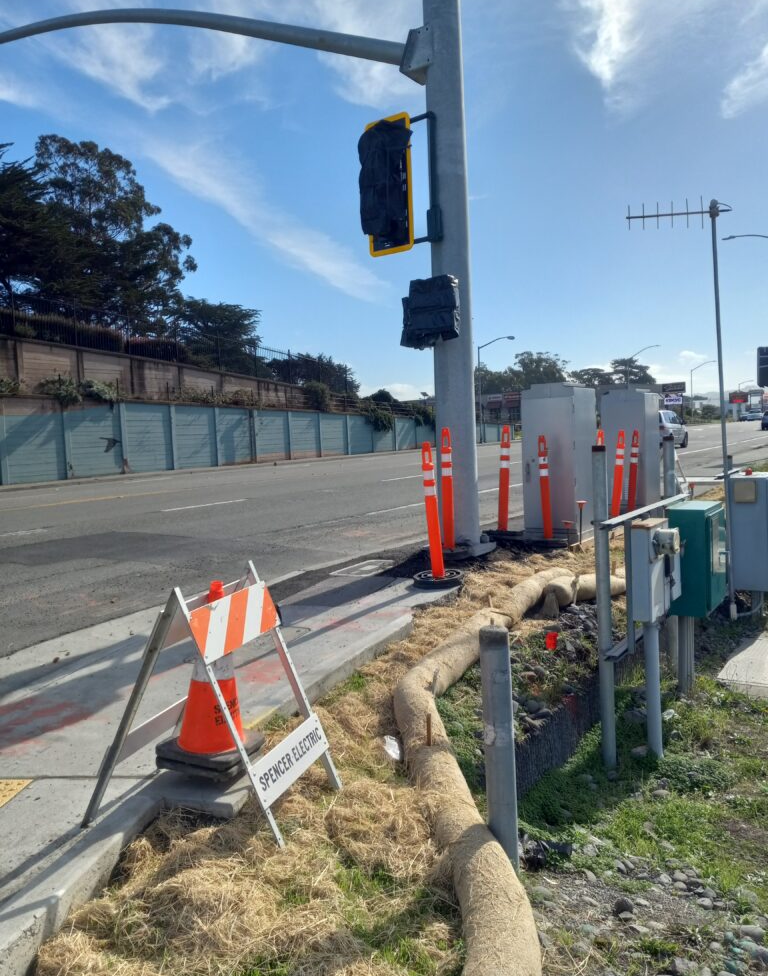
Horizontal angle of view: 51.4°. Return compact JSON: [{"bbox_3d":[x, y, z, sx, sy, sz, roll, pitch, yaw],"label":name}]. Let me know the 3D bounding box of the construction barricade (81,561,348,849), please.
[{"bbox_3d":[-0.625,0.765,3.060,0.770,0.880,0.610,0,3,16],"label":"construction barricade"}]

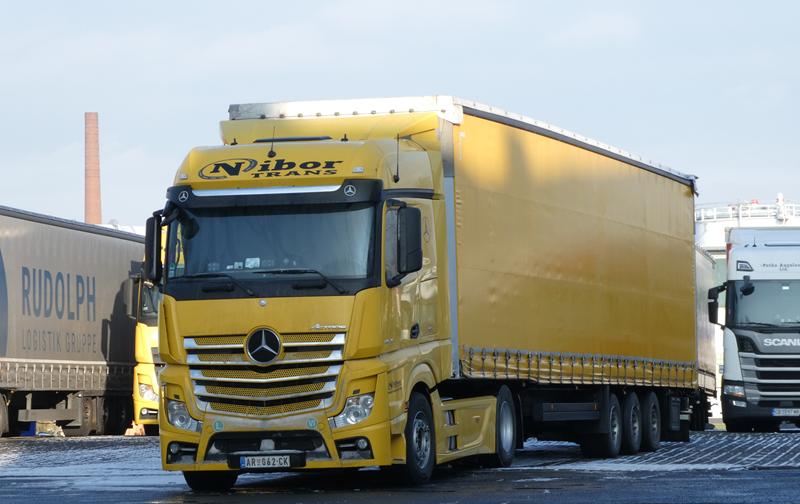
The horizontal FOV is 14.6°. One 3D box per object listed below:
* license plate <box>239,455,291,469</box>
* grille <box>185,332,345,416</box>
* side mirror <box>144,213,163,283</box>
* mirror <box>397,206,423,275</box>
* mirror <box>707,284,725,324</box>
[{"bbox_3d":[-1.324,2.069,30.750,0.520,0.113,0.020,-2,-3,16],"label":"license plate"},{"bbox_3d":[-1.341,1.234,30.913,1.620,0.810,0.200,-2,-3,16],"label":"grille"},{"bbox_3d":[-2.515,-0.051,31.833,0.220,0.670,0.130,-3,-3,30],"label":"side mirror"},{"bbox_3d":[0.104,-0.115,31.058,0.240,0.660,0.140,-1,-3,2],"label":"mirror"},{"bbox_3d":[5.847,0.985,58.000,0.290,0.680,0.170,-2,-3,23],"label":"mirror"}]

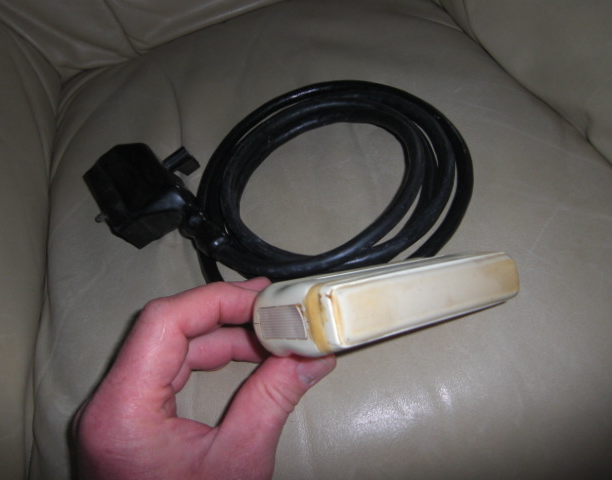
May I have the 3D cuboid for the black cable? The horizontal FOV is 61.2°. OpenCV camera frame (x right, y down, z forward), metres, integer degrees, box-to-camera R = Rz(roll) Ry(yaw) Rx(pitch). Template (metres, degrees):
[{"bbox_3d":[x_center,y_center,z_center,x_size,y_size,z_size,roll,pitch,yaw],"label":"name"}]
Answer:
[{"bbox_3d":[0.023,-0.053,0.419,0.222,0.040,0.242,-8,53,0],"label":"black cable"}]

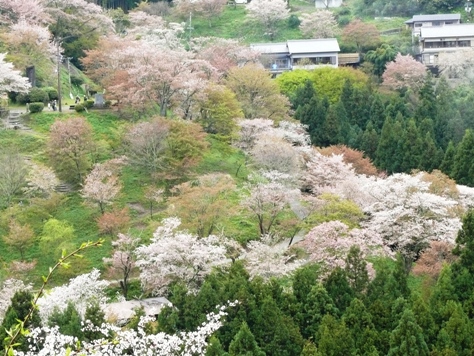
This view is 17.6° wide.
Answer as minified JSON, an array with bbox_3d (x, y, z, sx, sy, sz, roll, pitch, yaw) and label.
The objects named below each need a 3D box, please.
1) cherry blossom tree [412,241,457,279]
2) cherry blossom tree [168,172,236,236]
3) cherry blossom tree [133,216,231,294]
[{"bbox_3d":[25.490,10.580,198.000,5.700,5.200,5.400,0,9,0],"label":"cherry blossom tree"},{"bbox_3d":[-4.879,3.748,217.000,9.500,8.400,9.000,0,11,0],"label":"cherry blossom tree"},{"bbox_3d":[-6.640,9.450,187.000,11.470,9.220,10.550,0,6,0],"label":"cherry blossom tree"}]

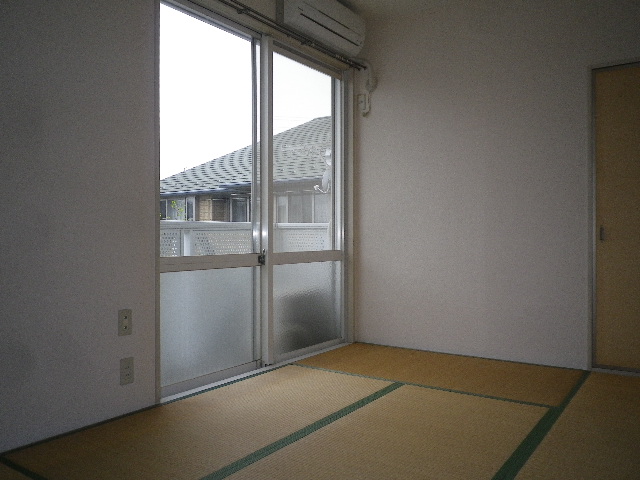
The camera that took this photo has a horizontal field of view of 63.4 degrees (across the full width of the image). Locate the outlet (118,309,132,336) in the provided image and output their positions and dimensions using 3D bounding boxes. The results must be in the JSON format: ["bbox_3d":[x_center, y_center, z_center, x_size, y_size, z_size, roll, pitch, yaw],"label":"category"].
[{"bbox_3d":[-0.917,0.392,2.448,0.010,0.120,0.071,0,0,36],"label":"outlet"}]

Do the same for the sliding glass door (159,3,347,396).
[{"bbox_3d":[-0.316,-0.233,3.378,0.100,2.090,1.780,0,0,36],"label":"sliding glass door"}]

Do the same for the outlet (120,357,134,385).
[{"bbox_3d":[-0.911,0.624,2.455,0.010,0.120,0.071,0,0,36],"label":"outlet"}]

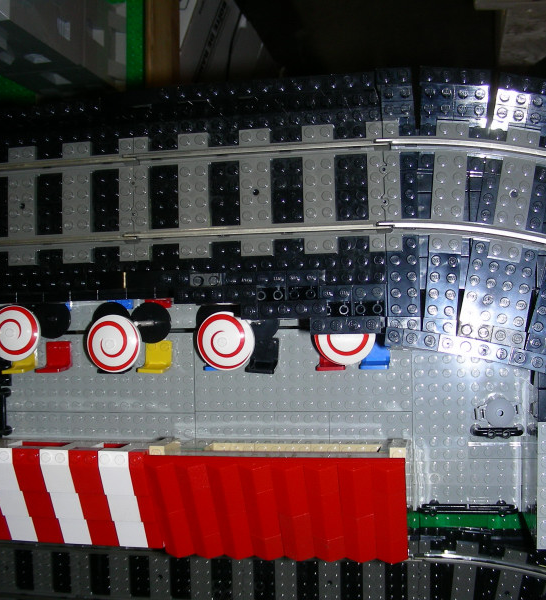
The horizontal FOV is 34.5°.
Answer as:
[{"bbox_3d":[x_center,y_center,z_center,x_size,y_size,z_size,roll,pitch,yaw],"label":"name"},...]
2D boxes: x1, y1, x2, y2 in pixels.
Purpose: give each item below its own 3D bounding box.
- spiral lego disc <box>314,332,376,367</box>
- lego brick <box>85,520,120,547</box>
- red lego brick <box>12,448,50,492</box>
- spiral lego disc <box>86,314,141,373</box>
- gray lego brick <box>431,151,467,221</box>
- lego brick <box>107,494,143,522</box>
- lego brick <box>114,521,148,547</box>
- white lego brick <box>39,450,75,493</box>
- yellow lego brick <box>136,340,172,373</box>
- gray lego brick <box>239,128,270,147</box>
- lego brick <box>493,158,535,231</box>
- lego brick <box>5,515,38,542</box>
[{"bbox_3d":[0.038,0.018,0.459,0.032,0.007,0.032,0,88,11],"label":"spiral lego disc"},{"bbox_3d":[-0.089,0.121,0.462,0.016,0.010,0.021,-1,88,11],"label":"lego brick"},{"bbox_3d":[-0.124,0.087,0.450,0.016,0.011,0.024,-1,88,11],"label":"red lego brick"},{"bbox_3d":[-0.089,0.024,0.486,0.032,0.007,0.032,-1,88,11],"label":"spiral lego disc"},{"bbox_3d":[0.085,-0.054,0.423,0.016,0.005,0.033,4,89,11],"label":"gray lego brick"},{"bbox_3d":[-0.076,0.103,0.449,0.016,0.011,0.024,-1,88,11],"label":"lego brick"},{"bbox_3d":[-0.074,0.119,0.458,0.016,0.011,0.024,-1,88,11],"label":"lego brick"},{"bbox_3d":[-0.109,0.088,0.447,0.016,0.011,0.024,-1,88,11],"label":"white lego brick"},{"bbox_3d":[-0.070,0.033,0.515,0.016,0.018,0.018,-2,89,11],"label":"yellow lego brick"},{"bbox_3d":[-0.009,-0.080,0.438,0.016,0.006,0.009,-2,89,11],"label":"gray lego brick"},{"bbox_3d":[0.115,-0.050,0.416,0.016,0.005,0.033,9,90,11],"label":"lego brick"},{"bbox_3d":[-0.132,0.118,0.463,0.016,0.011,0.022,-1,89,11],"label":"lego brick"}]

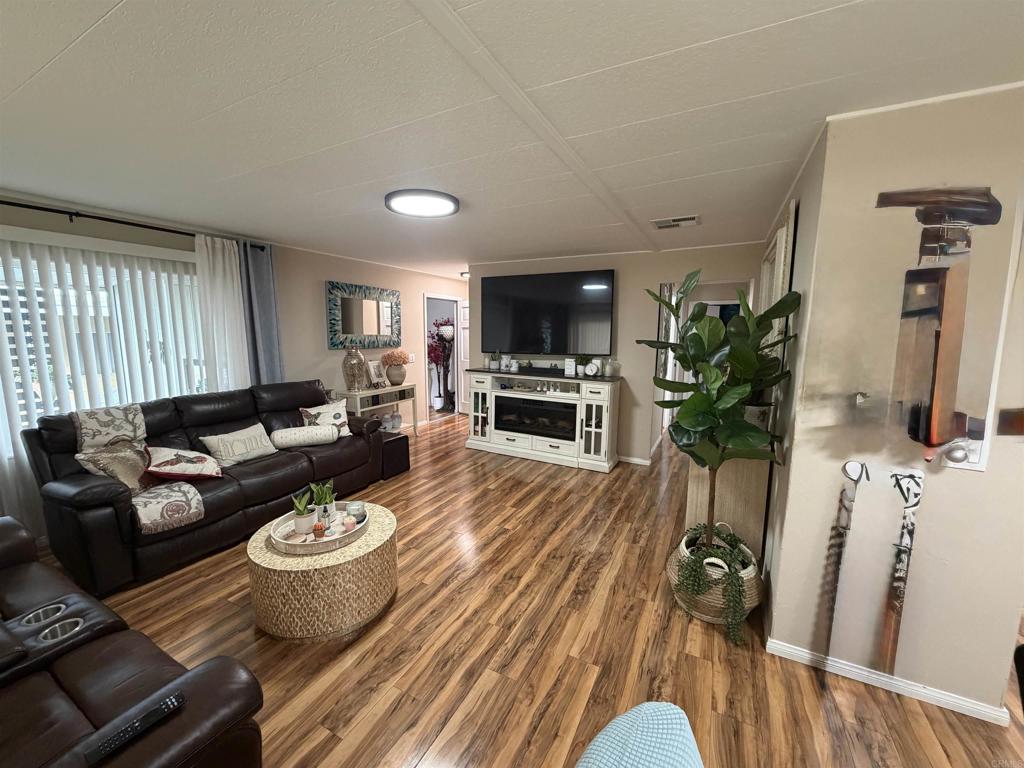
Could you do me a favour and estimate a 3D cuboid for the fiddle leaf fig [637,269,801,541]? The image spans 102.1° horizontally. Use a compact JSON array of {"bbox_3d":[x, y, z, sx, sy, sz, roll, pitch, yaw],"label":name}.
[{"bbox_3d":[1.030,0.143,2.192,0.697,1.413,0.636,5,8,28],"label":"fiddle leaf fig"}]

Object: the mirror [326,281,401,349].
[{"bbox_3d":[-1.862,-0.858,5.349,0.044,0.786,1.174,5,8,28],"label":"mirror"}]

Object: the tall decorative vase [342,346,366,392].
[{"bbox_3d":[-1.910,-0.163,5.030,0.255,0.527,0.255,5,8,28],"label":"tall decorative vase"}]

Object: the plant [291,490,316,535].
[{"bbox_3d":[-1.144,0.707,2.265,0.124,0.215,0.124,5,9,27],"label":"plant"}]

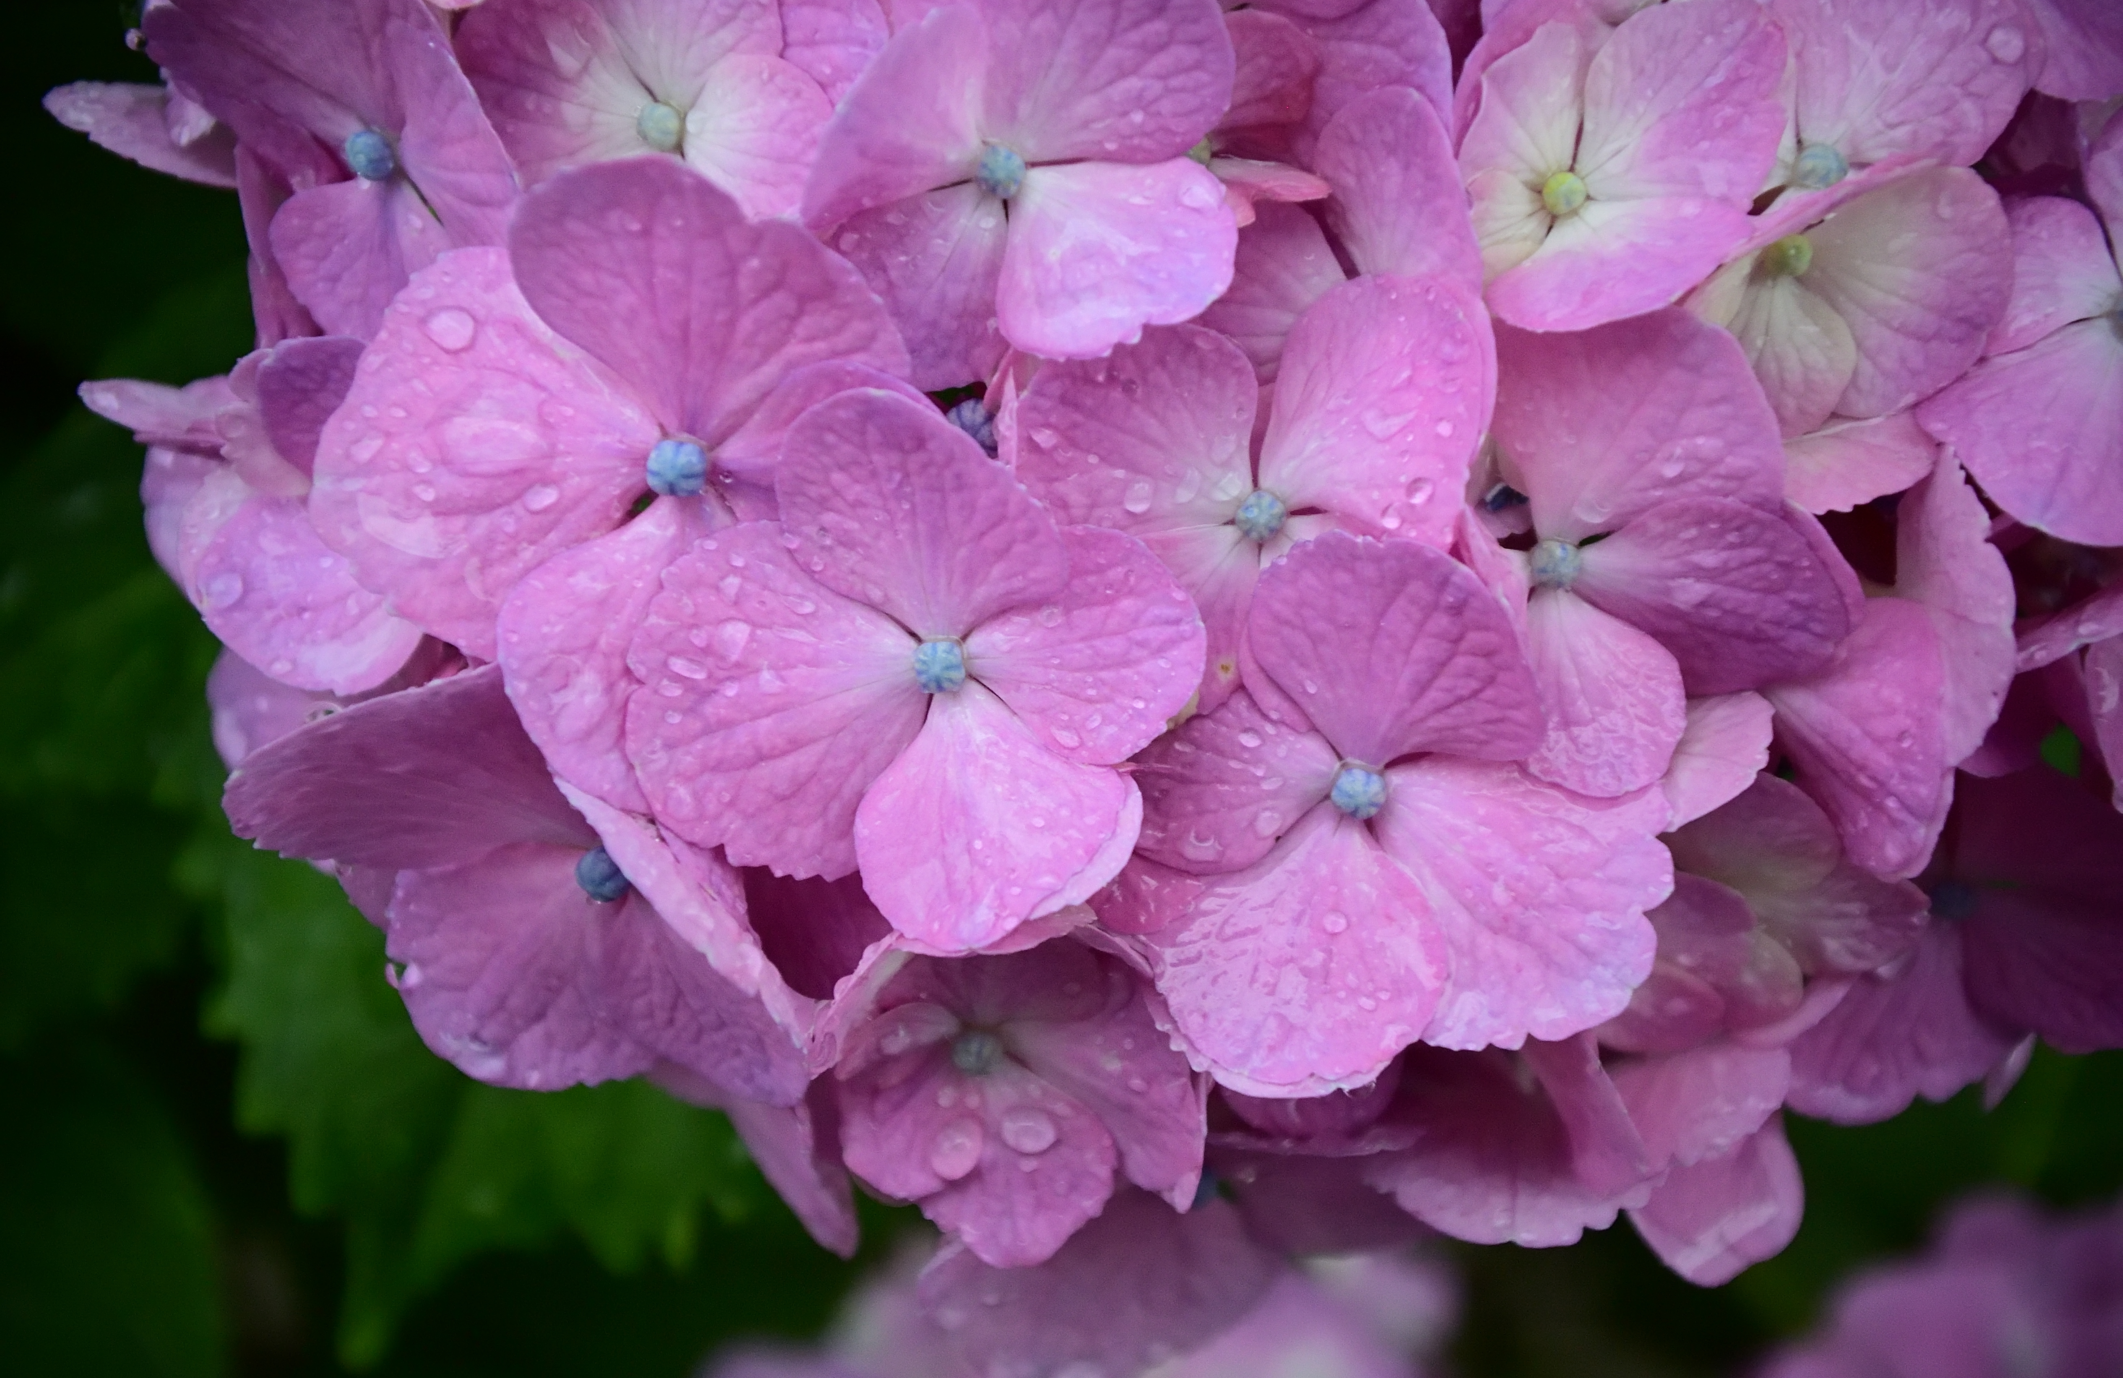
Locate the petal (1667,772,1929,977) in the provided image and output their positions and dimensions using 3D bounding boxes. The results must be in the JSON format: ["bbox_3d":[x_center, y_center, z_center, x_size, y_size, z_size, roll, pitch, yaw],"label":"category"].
[{"bbox_3d":[0.071,0.018,0.262,0.026,0.020,0.010,-5,7,-11],"label":"petal"}]

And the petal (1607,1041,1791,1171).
[{"bbox_3d":[0.063,0.041,0.268,0.019,0.014,0.010,0,3,-6],"label":"petal"}]

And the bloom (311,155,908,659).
[{"bbox_3d":[-0.039,-0.022,0.237,0.053,0.049,0.020,0,-7,9],"label":"bloom"}]

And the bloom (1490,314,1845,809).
[{"bbox_3d":[0.056,-0.013,0.252,0.035,0.045,0.020,0,-3,-7],"label":"bloom"}]

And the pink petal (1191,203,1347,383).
[{"bbox_3d":[0.019,-0.037,0.258,0.017,0.018,0.008,0,-6,3],"label":"pink petal"}]

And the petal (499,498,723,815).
[{"bbox_3d":[-0.038,-0.003,0.232,0.020,0.028,0.008,5,4,11],"label":"petal"}]

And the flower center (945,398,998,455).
[{"bbox_3d":[-0.008,-0.024,0.252,0.005,0.005,0.005,0,-12,3],"label":"flower center"}]

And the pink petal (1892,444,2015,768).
[{"bbox_3d":[0.088,-0.008,0.268,0.013,0.031,0.012,0,3,-18],"label":"pink petal"}]

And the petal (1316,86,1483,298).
[{"bbox_3d":[0.030,-0.044,0.244,0.015,0.020,0.007,-3,-11,-6],"label":"petal"}]

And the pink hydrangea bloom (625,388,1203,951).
[{"bbox_3d":[-0.012,-0.002,0.225,0.048,0.047,0.015,2,-7,5],"label":"pink hydrangea bloom"}]

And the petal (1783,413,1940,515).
[{"bbox_3d":[0.077,-0.024,0.262,0.016,0.014,0.010,0,0,-6],"label":"petal"}]

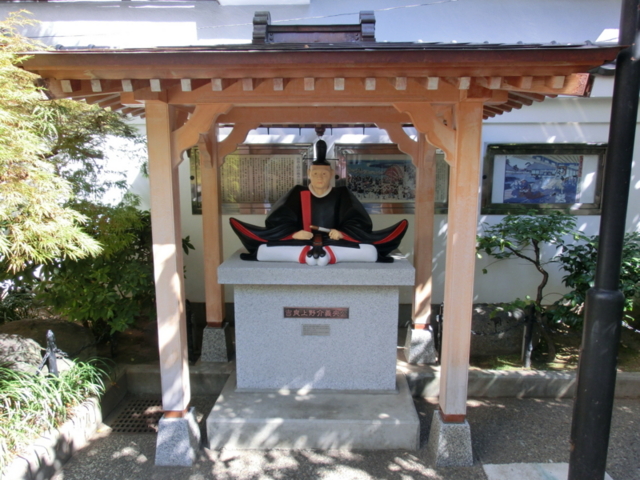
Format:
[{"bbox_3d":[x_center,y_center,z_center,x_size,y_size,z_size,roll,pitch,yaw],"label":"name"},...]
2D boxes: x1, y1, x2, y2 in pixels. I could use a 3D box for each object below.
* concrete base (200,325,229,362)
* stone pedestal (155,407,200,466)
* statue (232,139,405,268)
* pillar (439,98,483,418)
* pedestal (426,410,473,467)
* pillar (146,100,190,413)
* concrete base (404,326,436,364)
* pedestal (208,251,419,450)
[{"bbox_3d":[-0.794,0.790,3.460,0.206,0.248,0.206,0,8,1],"label":"concrete base"},{"bbox_3d":[-0.821,1.131,2.591,0.206,0.248,0.206,0,8,1],"label":"stone pedestal"},{"bbox_3d":[-0.009,-0.282,3.092,1.239,0.810,0.621,0,8,1],"label":"statue"},{"bbox_3d":[0.760,0.137,2.415,0.117,1.732,0.117,0,8,1],"label":"pillar"},{"bbox_3d":[0.758,1.132,2.566,0.206,0.248,0.206,0,8,1],"label":"pedestal"},{"bbox_3d":[-0.825,0.135,2.440,0.117,1.728,0.117,0,8,1],"label":"pillar"},{"bbox_3d":[0.771,0.791,3.435,0.206,0.248,0.206,0,8,1],"label":"concrete base"},{"bbox_3d":[-0.019,0.650,3.121,1.251,1.042,1.129,0,8,1],"label":"pedestal"}]

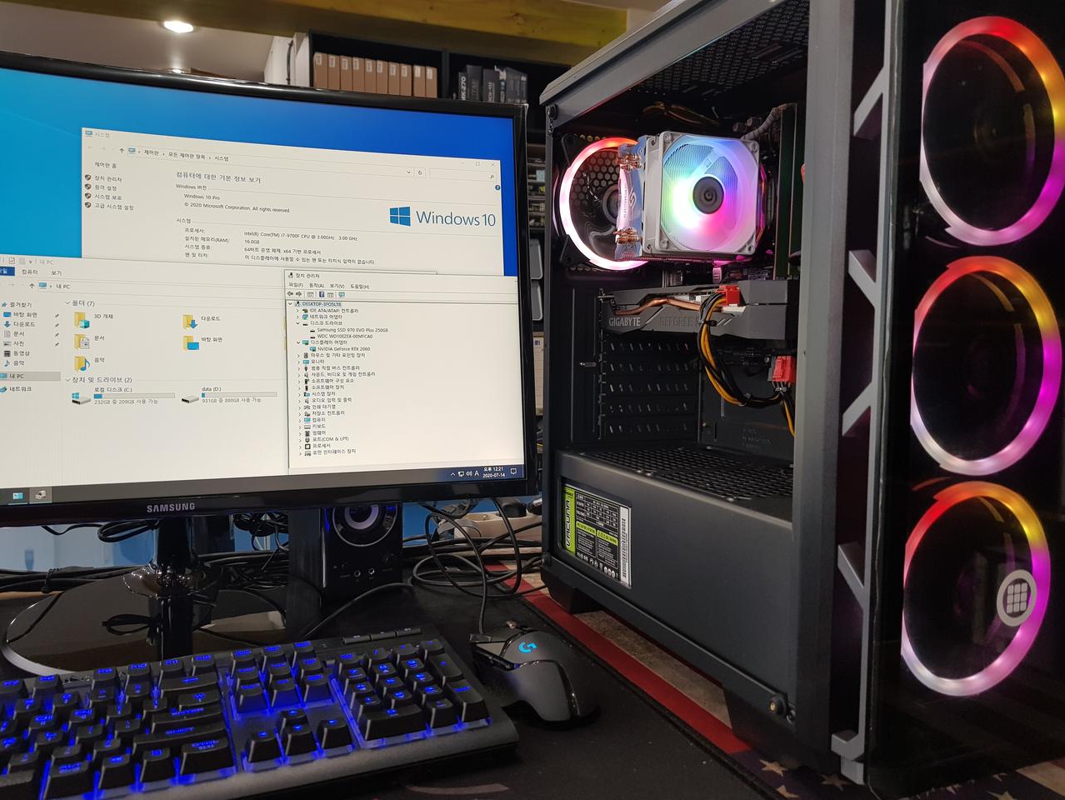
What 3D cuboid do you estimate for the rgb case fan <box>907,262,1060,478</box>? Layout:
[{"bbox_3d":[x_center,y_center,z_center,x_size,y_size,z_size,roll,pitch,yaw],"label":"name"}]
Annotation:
[{"bbox_3d":[0.241,-0.019,0.441,0.120,0.120,0.026,-2,5,-23],"label":"rgb case fan"}]

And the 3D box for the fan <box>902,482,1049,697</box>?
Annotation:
[{"bbox_3d":[0.240,0.103,0.451,0.120,0.120,0.026,-2,5,-23],"label":"fan"}]

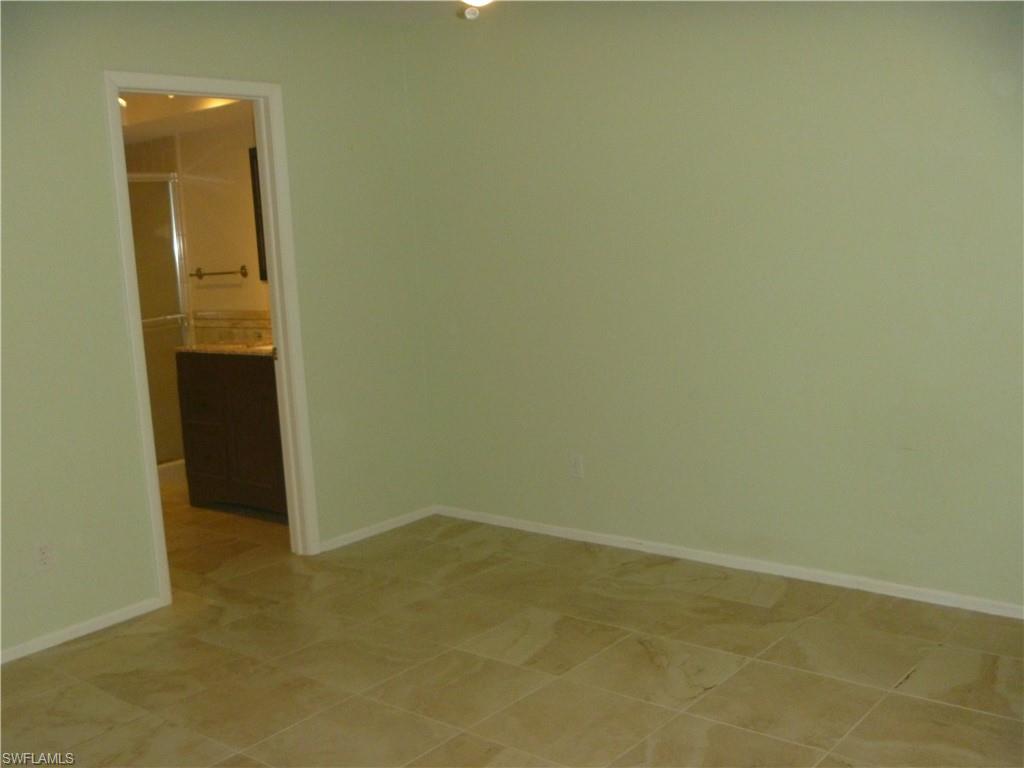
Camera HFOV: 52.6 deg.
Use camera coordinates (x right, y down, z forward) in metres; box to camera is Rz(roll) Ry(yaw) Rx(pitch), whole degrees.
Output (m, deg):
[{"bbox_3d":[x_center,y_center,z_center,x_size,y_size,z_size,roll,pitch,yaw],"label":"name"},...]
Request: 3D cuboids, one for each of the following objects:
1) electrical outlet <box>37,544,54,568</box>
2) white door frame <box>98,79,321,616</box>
[{"bbox_3d":[-1.727,0.640,3.838,0.008,0.114,0.072,4,10,40],"label":"electrical outlet"},{"bbox_3d":[-1.269,-0.200,4.417,0.135,2.125,0.828,4,10,40],"label":"white door frame"}]

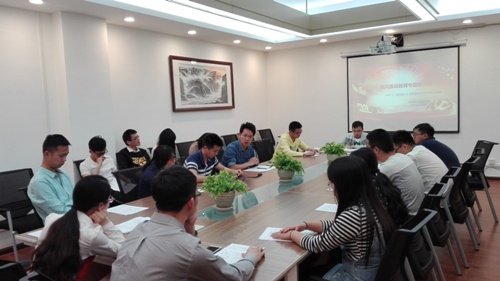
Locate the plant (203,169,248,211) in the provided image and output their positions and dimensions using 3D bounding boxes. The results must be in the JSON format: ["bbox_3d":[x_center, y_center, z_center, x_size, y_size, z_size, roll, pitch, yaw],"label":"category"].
[{"bbox_3d":[-0.206,0.415,2.956,0.360,0.310,0.360,-2,6,0],"label":"plant"}]

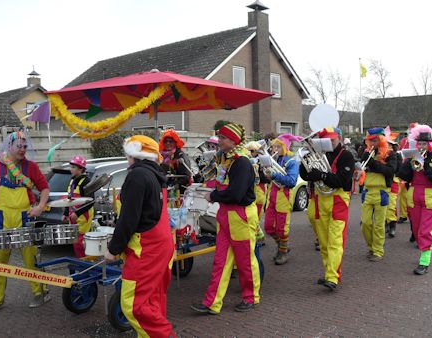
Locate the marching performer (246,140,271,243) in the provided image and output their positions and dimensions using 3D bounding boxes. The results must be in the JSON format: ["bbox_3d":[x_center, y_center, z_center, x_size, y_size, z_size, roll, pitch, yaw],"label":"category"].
[{"bbox_3d":[0.621,0.395,7.153,0.450,1.680,0.500,-4,4,-44],"label":"marching performer"}]

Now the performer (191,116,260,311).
[{"bbox_3d":[0.103,0.475,4.445,0.640,1.850,0.520,-3,3,-22],"label":"performer"}]

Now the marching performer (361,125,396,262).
[{"bbox_3d":[2.228,0.346,6.241,0.540,1.800,0.460,0,4,30],"label":"marching performer"}]

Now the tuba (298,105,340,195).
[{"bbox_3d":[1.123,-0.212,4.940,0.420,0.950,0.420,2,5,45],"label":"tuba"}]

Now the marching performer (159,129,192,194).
[{"bbox_3d":[-0.538,0.411,6.049,0.550,1.830,0.450,-1,3,6],"label":"marching performer"}]

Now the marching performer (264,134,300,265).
[{"bbox_3d":[0.894,0.411,6.213,0.500,1.740,0.500,-4,4,-44],"label":"marching performer"}]

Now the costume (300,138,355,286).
[{"bbox_3d":[1.252,0.434,5.109,0.580,1.800,0.560,1,4,41],"label":"costume"}]

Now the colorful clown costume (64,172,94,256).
[{"bbox_3d":[-1.726,0.730,5.714,0.450,1.250,0.380,2,4,43],"label":"colorful clown costume"}]

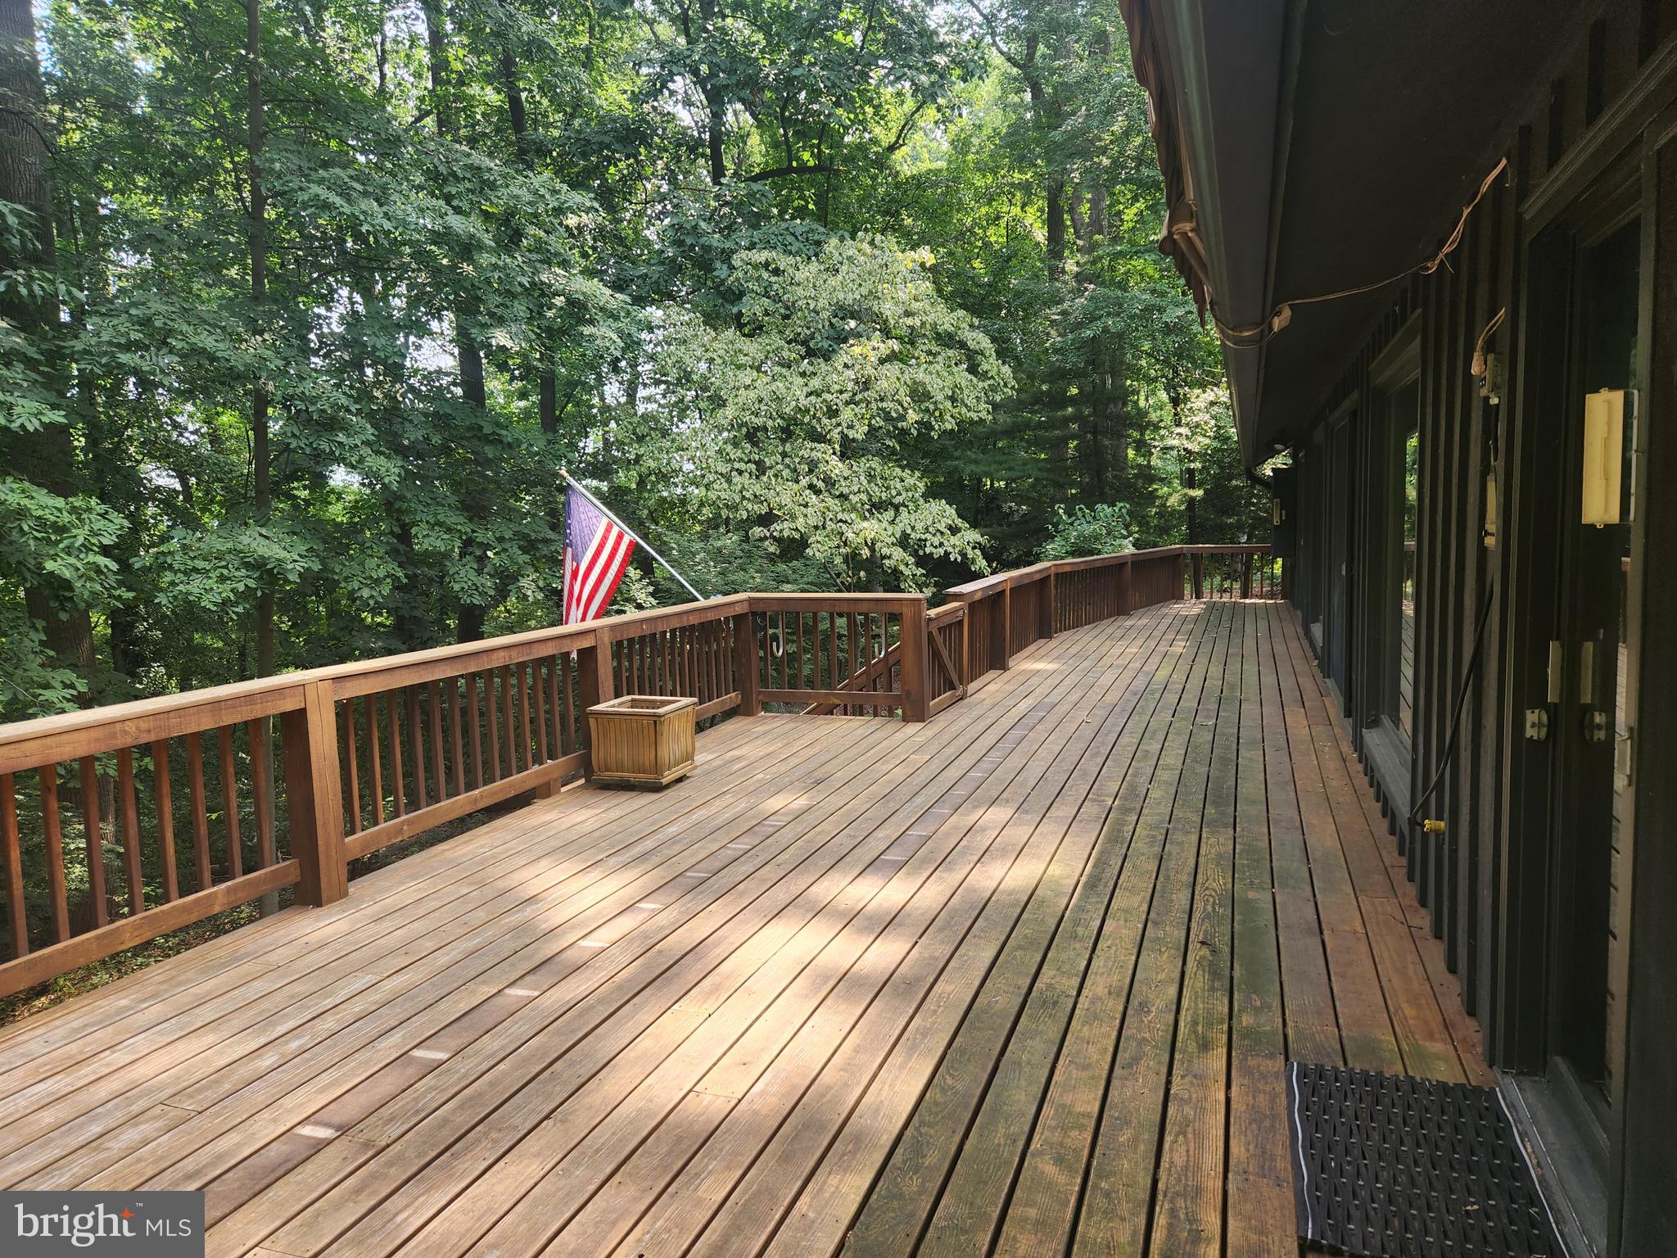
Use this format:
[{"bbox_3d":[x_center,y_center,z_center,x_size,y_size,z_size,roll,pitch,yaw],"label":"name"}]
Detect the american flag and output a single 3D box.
[{"bbox_3d":[-1.815,-0.453,8.581,0.608,1.338,0.220,0,6,20],"label":"american flag"}]

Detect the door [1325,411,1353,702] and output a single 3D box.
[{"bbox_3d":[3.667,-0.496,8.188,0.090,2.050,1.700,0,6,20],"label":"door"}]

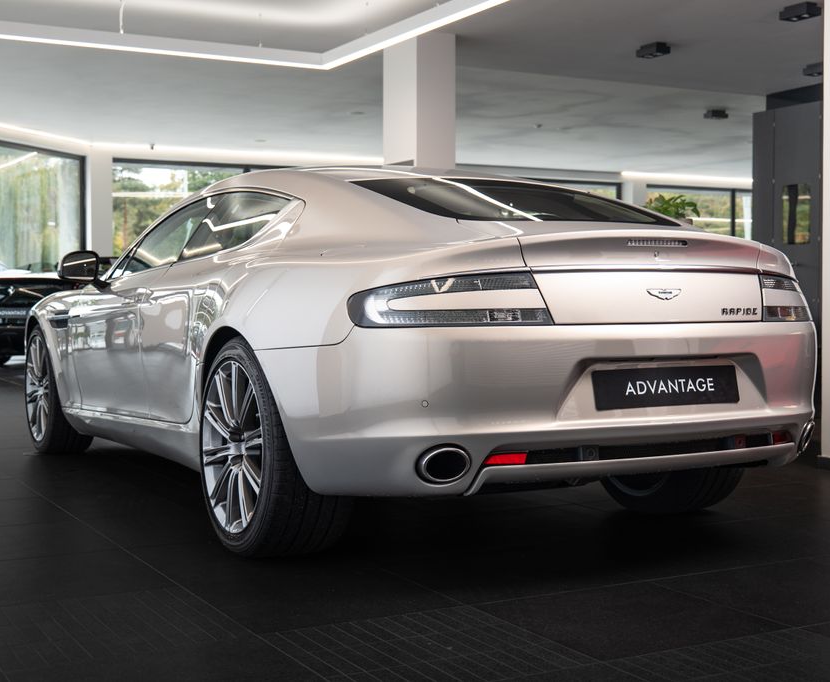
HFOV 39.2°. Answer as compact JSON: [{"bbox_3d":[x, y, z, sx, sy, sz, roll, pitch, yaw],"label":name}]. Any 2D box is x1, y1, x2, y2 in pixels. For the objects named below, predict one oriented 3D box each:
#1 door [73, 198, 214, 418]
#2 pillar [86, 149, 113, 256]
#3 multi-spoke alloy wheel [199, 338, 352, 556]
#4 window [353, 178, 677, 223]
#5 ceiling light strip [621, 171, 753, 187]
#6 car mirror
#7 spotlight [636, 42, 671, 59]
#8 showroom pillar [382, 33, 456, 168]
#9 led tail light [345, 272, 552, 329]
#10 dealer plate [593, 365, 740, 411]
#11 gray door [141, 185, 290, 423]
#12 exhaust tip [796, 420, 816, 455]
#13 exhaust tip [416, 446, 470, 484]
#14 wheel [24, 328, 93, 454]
[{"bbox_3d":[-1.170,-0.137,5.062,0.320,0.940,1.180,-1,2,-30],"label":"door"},{"bbox_3d":[-5.066,-1.431,18.817,0.370,3.330,0.370,-1,2,-28],"label":"pillar"},{"bbox_3d":[-0.451,0.329,3.734,0.300,0.710,0.710,-1,2,-30],"label":"multi-spoke alloy wheel"},{"bbox_3d":[0.332,-0.491,3.967,1.040,0.090,0.700,-1,19,-30],"label":"window"},{"bbox_3d":[5.406,-3.197,22.950,3.160,0.130,0.120,-1,2,-24],"label":"ceiling light strip"},{"bbox_3d":[-1.519,-0.329,5.249,0.205,0.155,0.150,-1,2,-30],"label":"car mirror"},{"bbox_3d":[2.568,-3.115,12.500,0.190,0.125,0.320,-1,2,-30],"label":"spotlight"},{"bbox_3d":[0.032,-1.020,9.928,0.375,3.040,0.600,-1,2,-28],"label":"showroom pillar"},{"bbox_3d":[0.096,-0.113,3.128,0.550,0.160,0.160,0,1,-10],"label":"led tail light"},{"bbox_3d":[0.716,0.131,3.275,0.520,0.110,0.020,-1,-10,-29],"label":"dealer plate"},{"bbox_3d":[-0.741,-0.144,4.260,0.330,0.880,0.920,-1,2,-29],"label":"gray door"},{"bbox_3d":[1.252,0.309,3.762,0.150,0.100,0.120,-1,2,-30],"label":"exhaust tip"},{"bbox_3d":[0.069,0.327,3.069,0.130,0.105,0.100,-1,2,-19],"label":"exhaust tip"},{"bbox_3d":[-1.943,0.254,6.368,0.250,0.704,0.704,-1,2,-29],"label":"wheel"}]

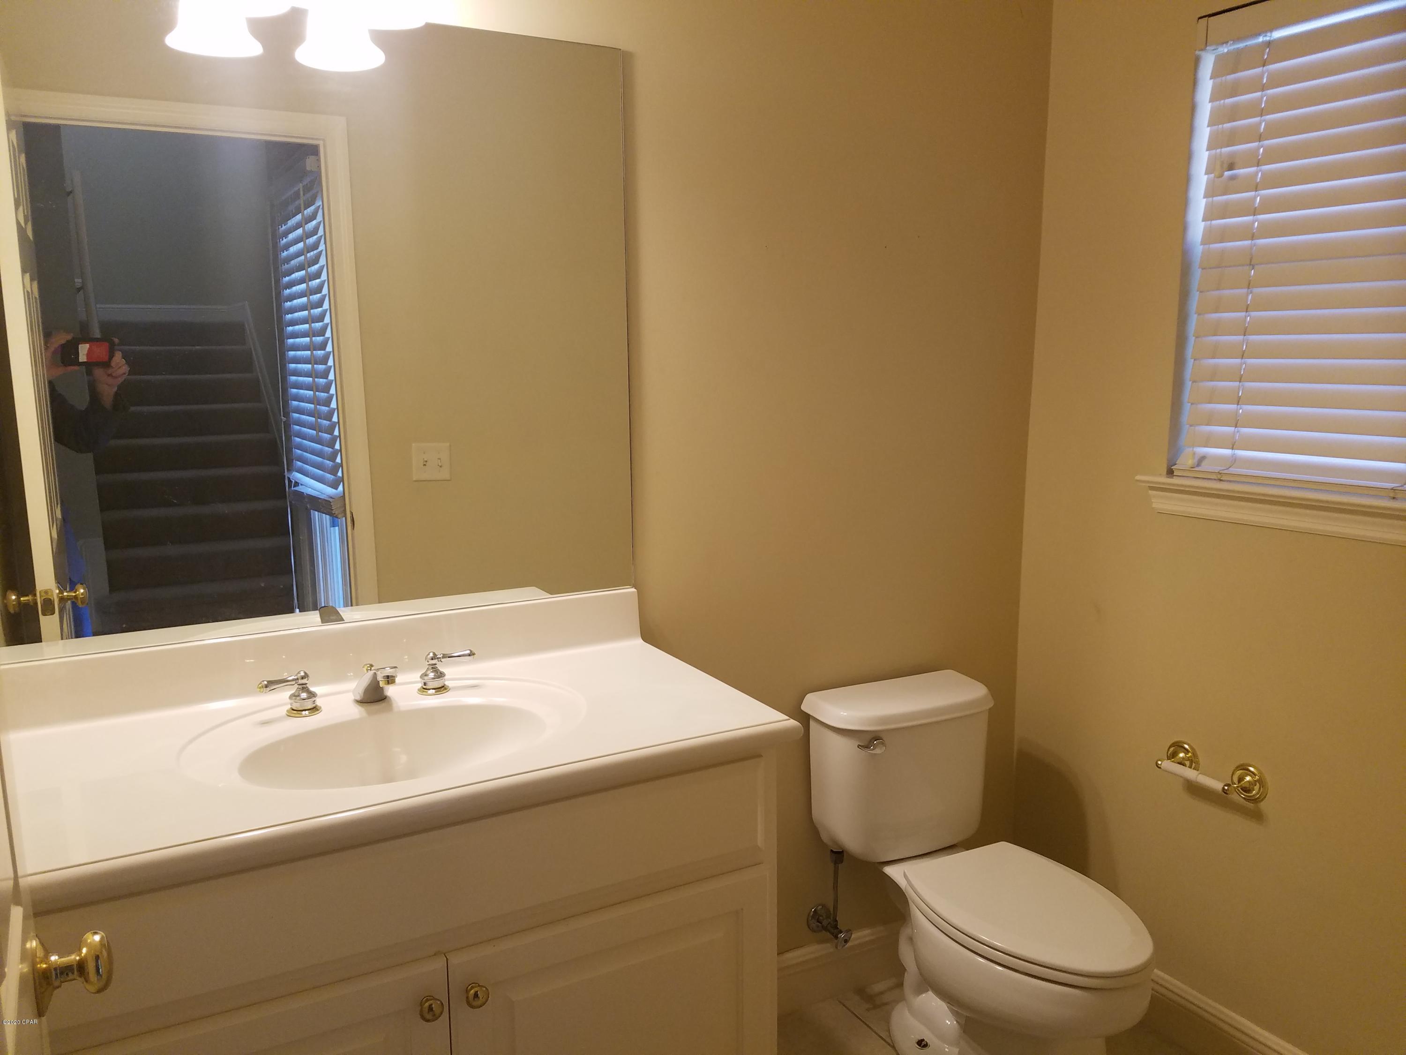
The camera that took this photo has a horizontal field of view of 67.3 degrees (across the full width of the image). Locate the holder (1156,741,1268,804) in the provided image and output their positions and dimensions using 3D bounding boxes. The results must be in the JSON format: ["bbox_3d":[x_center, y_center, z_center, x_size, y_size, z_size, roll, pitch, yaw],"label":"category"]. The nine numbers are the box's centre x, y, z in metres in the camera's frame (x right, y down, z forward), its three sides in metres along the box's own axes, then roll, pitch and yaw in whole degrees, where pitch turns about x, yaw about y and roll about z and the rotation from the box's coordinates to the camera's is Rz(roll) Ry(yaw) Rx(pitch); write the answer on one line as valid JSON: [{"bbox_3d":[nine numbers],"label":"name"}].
[{"bbox_3d":[1.013,0.499,2.134,0.083,0.073,0.220,-5,11,-30],"label":"holder"}]

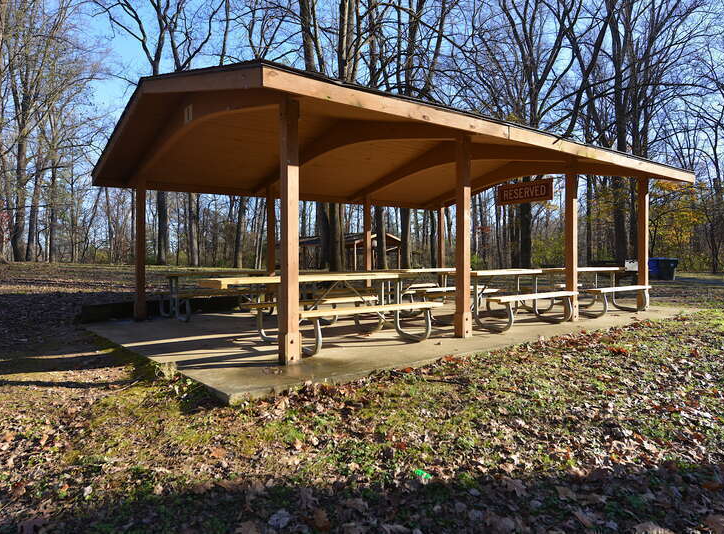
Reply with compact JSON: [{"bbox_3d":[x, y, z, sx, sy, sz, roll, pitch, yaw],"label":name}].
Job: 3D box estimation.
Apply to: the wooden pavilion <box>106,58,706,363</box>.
[{"bbox_3d":[0.628,-0.800,9.089,8.600,3.281,6.487,-1,1,-38],"label":"wooden pavilion"}]

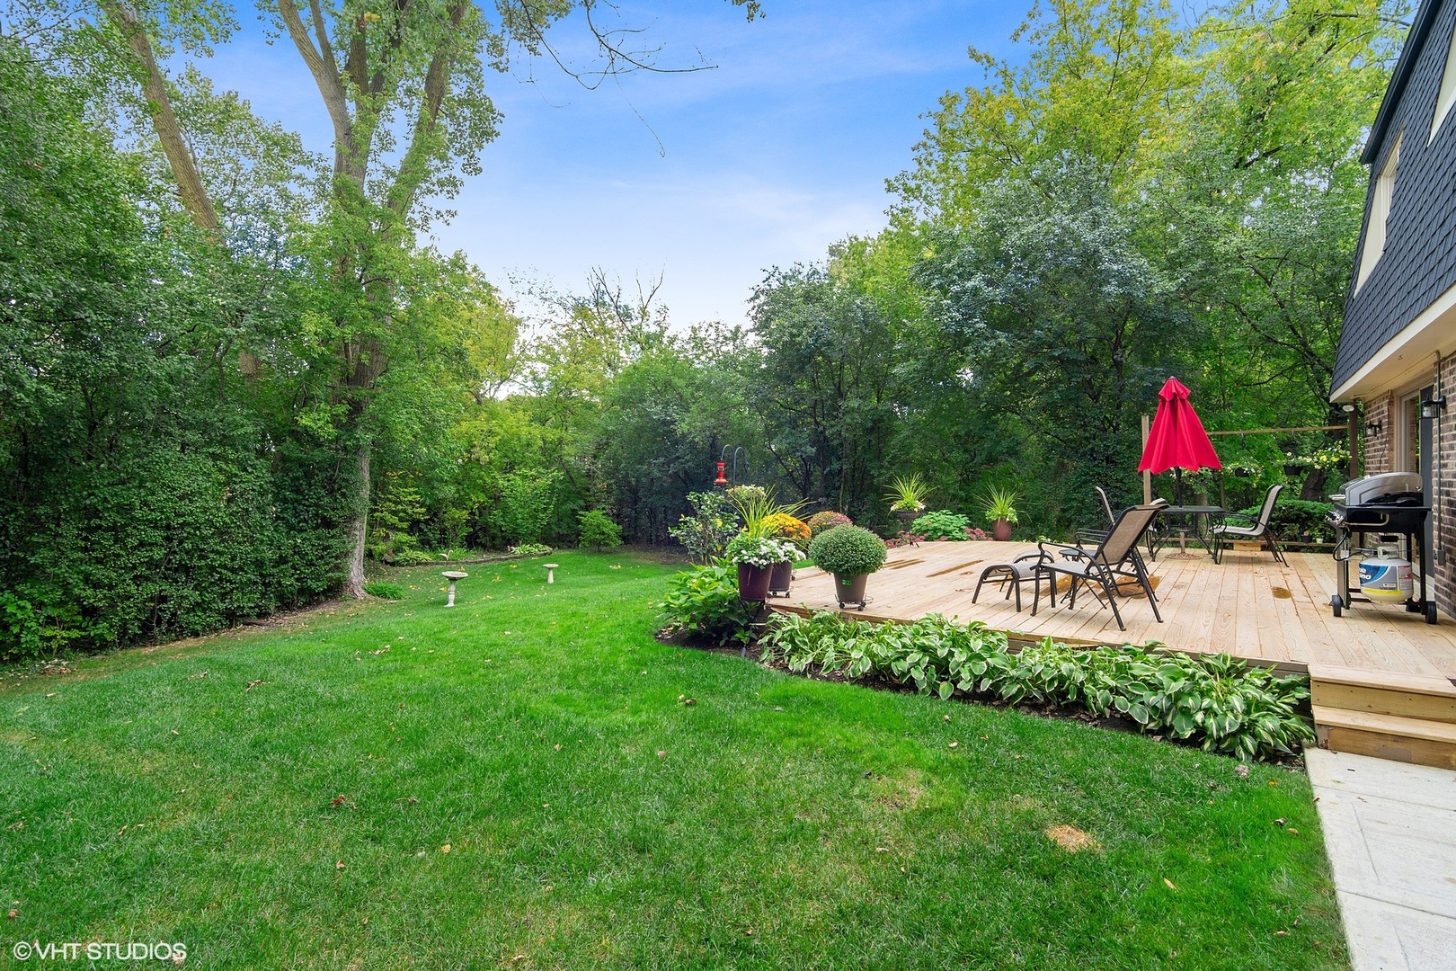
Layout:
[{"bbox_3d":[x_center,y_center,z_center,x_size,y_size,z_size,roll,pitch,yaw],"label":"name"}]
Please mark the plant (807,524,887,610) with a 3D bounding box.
[{"bbox_3d":[1.086,0.722,5.894,0.680,0.720,0.680,0,1,0],"label":"plant"}]

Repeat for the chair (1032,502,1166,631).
[{"bbox_3d":[2.987,0.617,5.302,0.600,0.950,0.790,-1,1,-40],"label":"chair"}]

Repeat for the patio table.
[{"bbox_3d":[6.417,0.673,9.084,0.960,0.700,0.960,1,1,30],"label":"patio table"}]

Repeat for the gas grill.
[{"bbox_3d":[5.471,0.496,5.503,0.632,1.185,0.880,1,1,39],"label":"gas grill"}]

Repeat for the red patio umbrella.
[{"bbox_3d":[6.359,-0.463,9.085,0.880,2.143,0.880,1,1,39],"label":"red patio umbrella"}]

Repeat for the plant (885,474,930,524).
[{"bbox_3d":[2.963,0.207,10.700,0.720,0.800,0.700,0,1,0],"label":"plant"}]

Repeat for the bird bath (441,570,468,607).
[{"bbox_3d":[-4.393,1.660,10.431,0.400,0.575,0.400,0,1,0],"label":"bird bath"}]

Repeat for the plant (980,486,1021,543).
[{"bbox_3d":[4.979,0.511,11.850,0.660,1.020,0.640,0,1,0],"label":"plant"}]

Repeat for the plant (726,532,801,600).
[{"bbox_3d":[0.314,0.753,5.950,0.620,0.600,0.580,0,1,0],"label":"plant"}]

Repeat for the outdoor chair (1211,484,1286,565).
[{"bbox_3d":[7.006,0.514,8.760,0.780,1.030,0.580,1,1,29],"label":"outdoor chair"}]

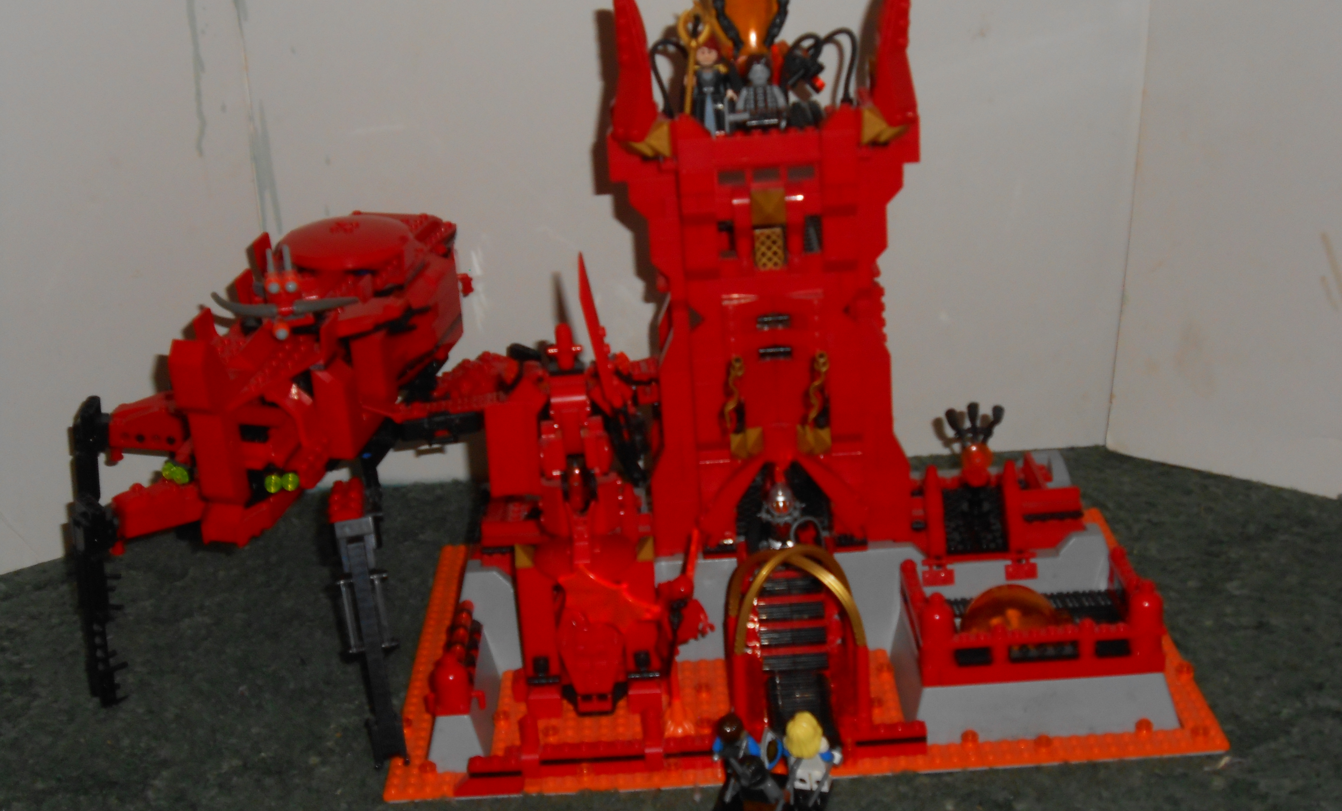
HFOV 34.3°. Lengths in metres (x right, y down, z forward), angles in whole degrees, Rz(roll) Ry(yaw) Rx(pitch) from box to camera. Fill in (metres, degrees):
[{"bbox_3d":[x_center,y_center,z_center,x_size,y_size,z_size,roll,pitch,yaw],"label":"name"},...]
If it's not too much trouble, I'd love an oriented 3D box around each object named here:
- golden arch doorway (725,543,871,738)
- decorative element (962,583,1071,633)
[{"bbox_3d":[0.059,0.106,1.026,0.067,0.092,0.054,-3,21,0],"label":"golden arch doorway"},{"bbox_3d":[0.163,0.100,1.036,0.052,0.034,0.032,-3,21,0],"label":"decorative element"}]

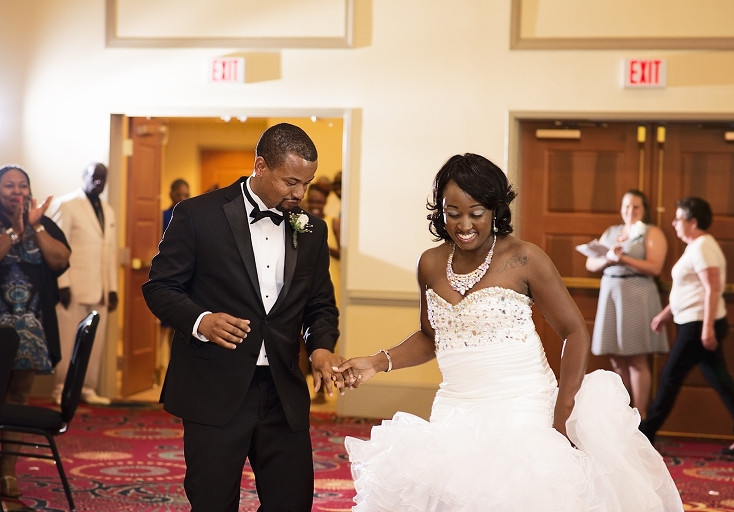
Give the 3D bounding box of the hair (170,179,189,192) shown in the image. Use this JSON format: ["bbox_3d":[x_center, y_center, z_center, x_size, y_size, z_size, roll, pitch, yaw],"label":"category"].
[{"bbox_3d":[-1.657,-0.613,16.000,0.165,0.150,0.190,1,2,-27],"label":"hair"}]

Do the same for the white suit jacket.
[{"bbox_3d":[-2.079,-0.069,13.250,0.520,0.840,0.320,0,2,-37],"label":"white suit jacket"}]

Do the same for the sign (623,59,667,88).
[{"bbox_3d":[1.873,-1.228,12.215,0.295,0.200,0.060,2,2,18],"label":"sign"}]

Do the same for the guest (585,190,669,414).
[{"bbox_3d":[1.730,0.394,11.950,0.500,1.650,0.420,3,2,36],"label":"guest"}]

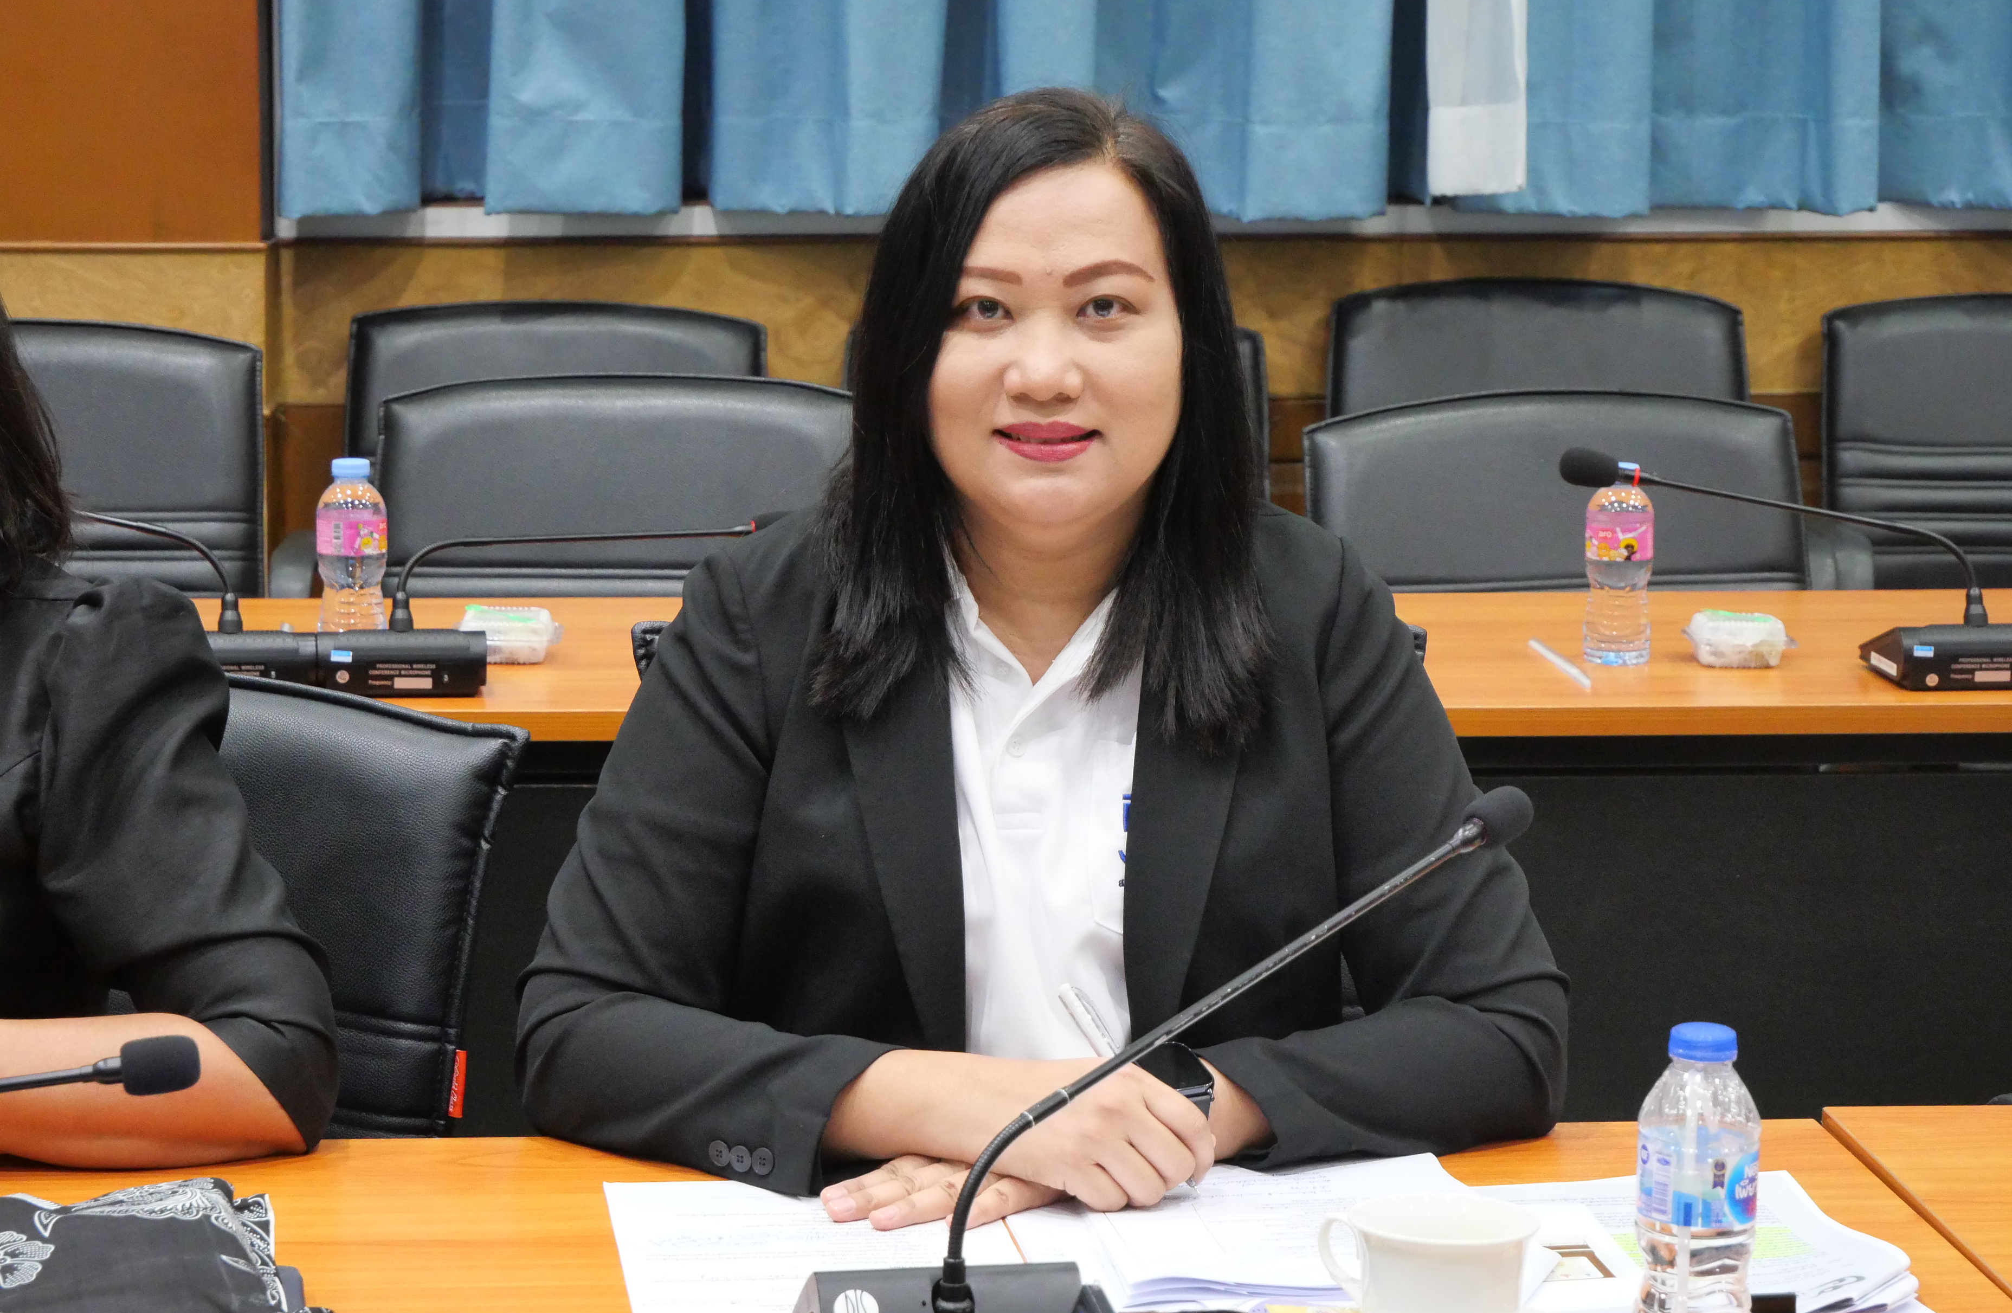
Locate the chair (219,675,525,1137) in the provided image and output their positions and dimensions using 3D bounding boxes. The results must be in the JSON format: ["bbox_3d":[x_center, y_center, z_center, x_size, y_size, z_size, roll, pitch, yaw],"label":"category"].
[{"bbox_3d":[-0.635,0.512,3.039,0.630,0.940,0.640,4,10,24],"label":"chair"}]

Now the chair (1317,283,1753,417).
[{"bbox_3d":[0.635,0.042,5.934,0.630,0.900,0.640,0,10,2],"label":"chair"}]

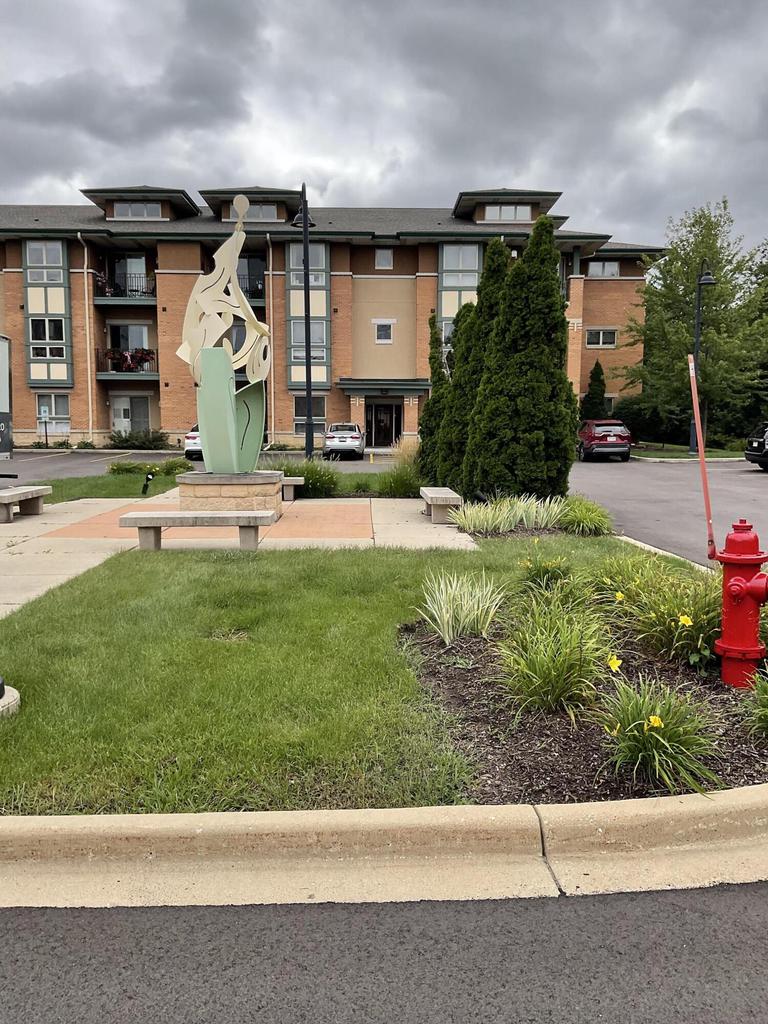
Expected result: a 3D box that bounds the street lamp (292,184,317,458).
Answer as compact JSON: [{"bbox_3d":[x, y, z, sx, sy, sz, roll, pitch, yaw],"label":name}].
[{"bbox_3d":[-2.446,-5.591,26.392,0.800,8.450,1.250,-1,6,-8],"label":"street lamp"}]

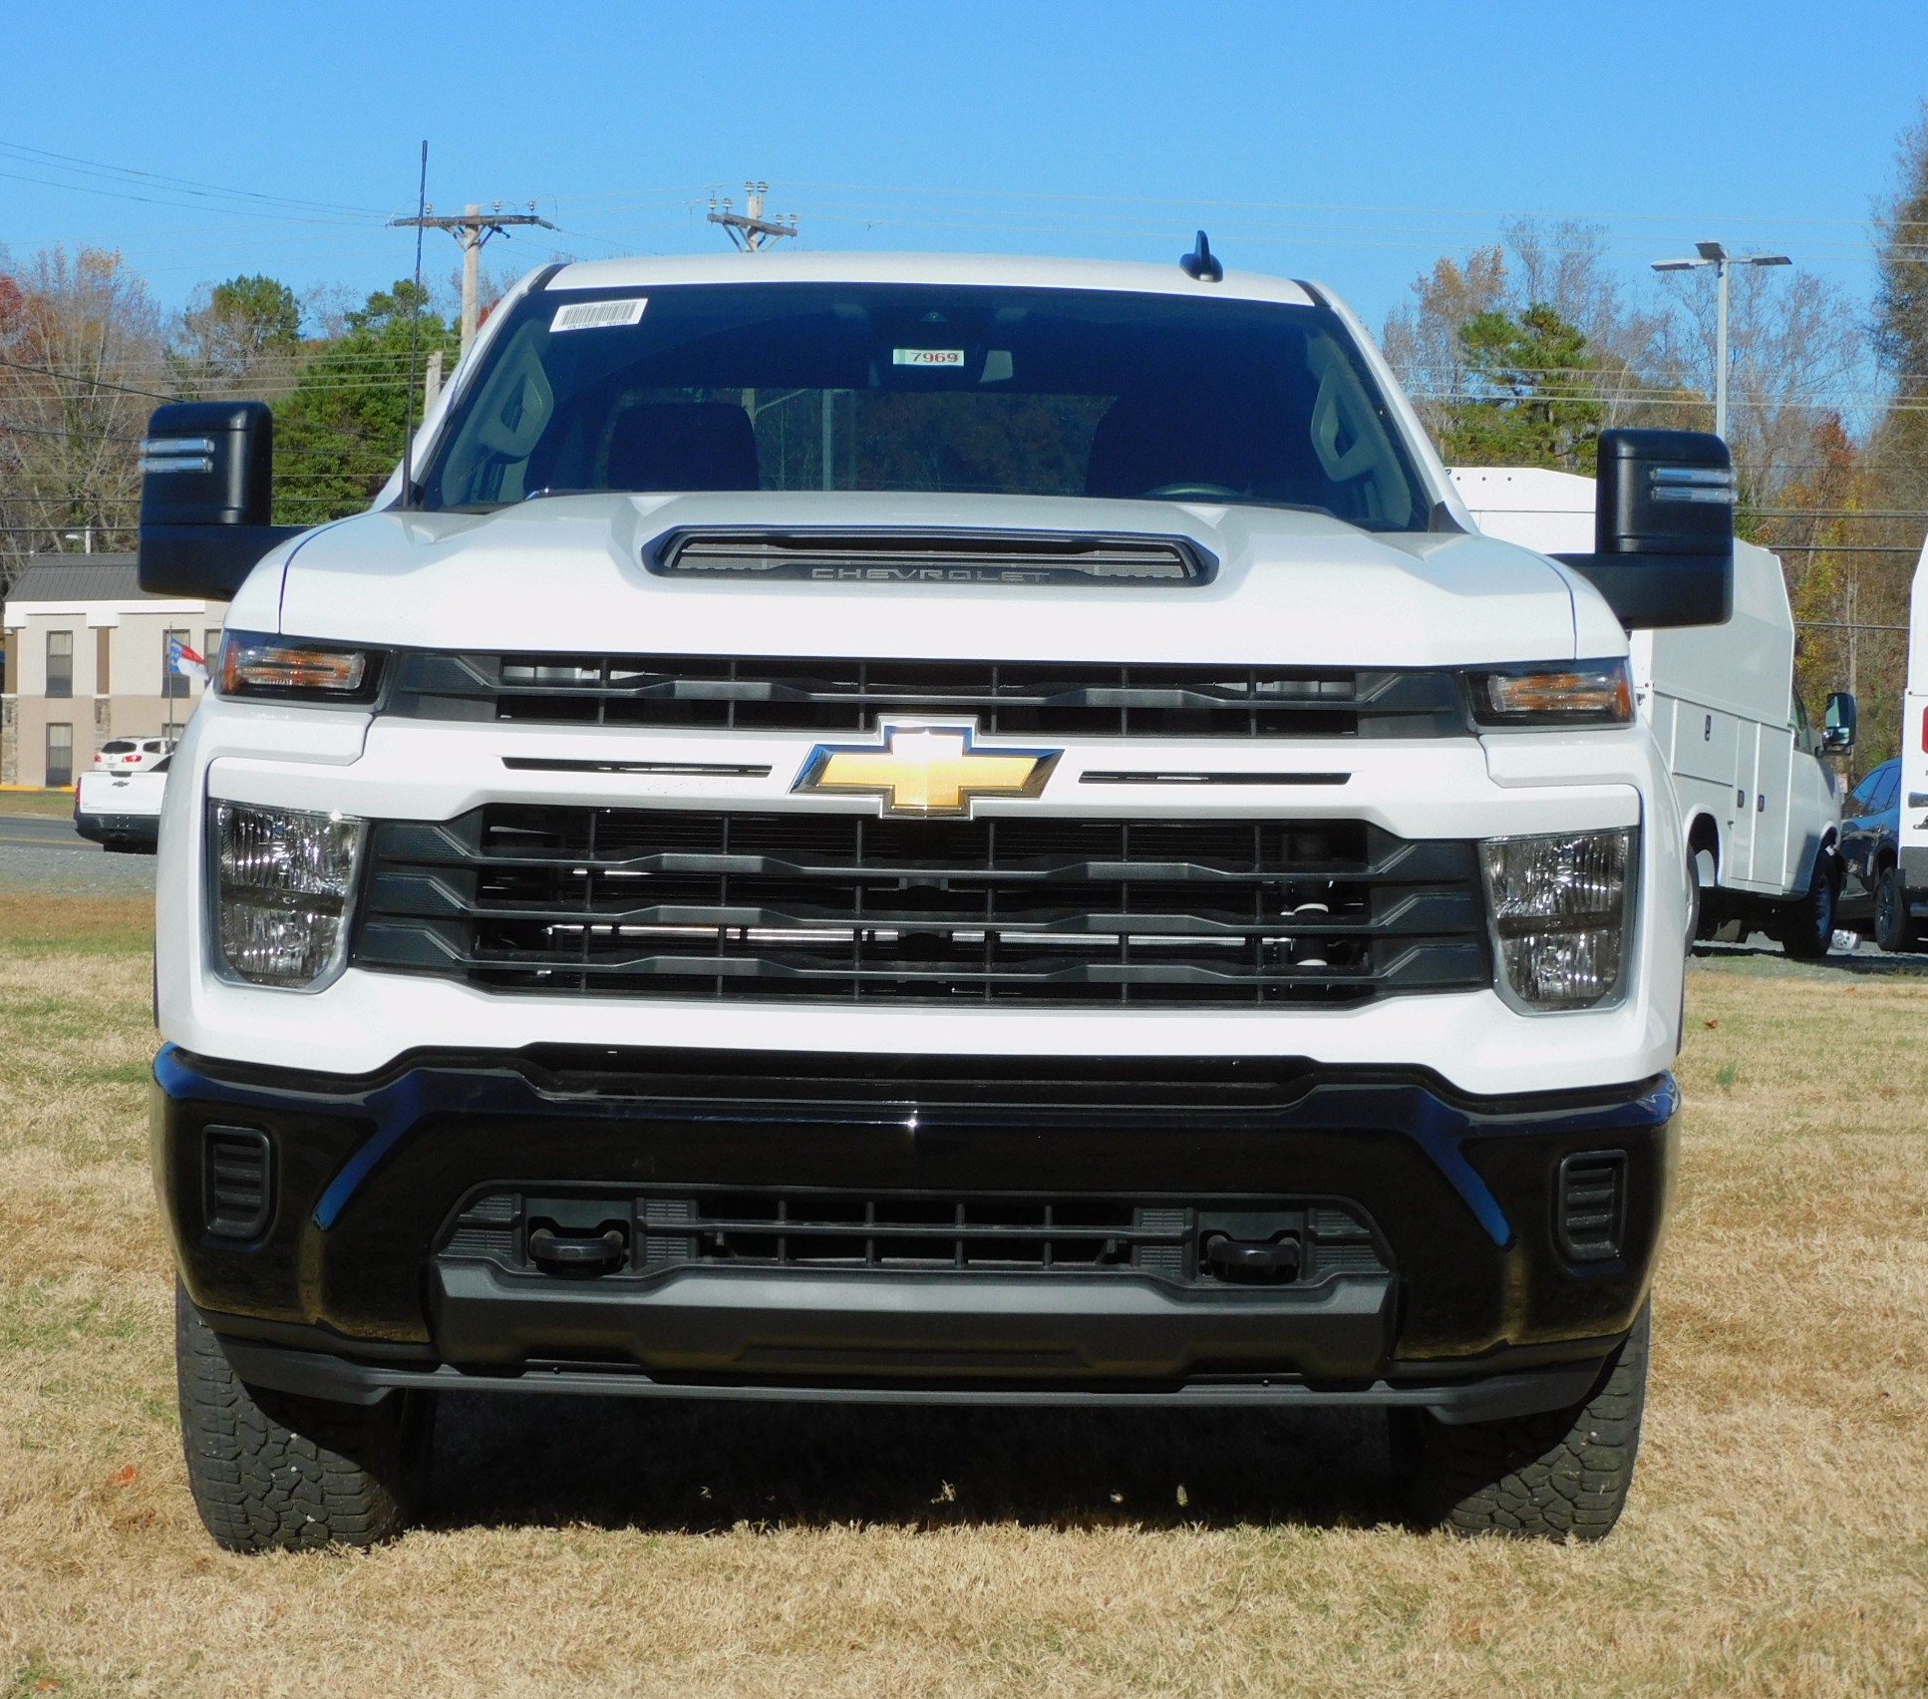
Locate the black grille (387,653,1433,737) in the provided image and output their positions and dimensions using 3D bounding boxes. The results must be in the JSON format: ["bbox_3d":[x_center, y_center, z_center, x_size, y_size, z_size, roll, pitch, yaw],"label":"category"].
[{"bbox_3d":[-0.048,-0.194,5.310,1.360,0.093,0.150,1,2,-1],"label":"black grille"}]

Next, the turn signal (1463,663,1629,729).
[{"bbox_3d":[0.748,-0.198,5.420,0.210,0.085,0.200,1,2,0],"label":"turn signal"}]

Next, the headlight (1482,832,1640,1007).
[{"bbox_3d":[0.752,0.091,5.380,0.200,0.230,0.200,1,2,0],"label":"headlight"}]

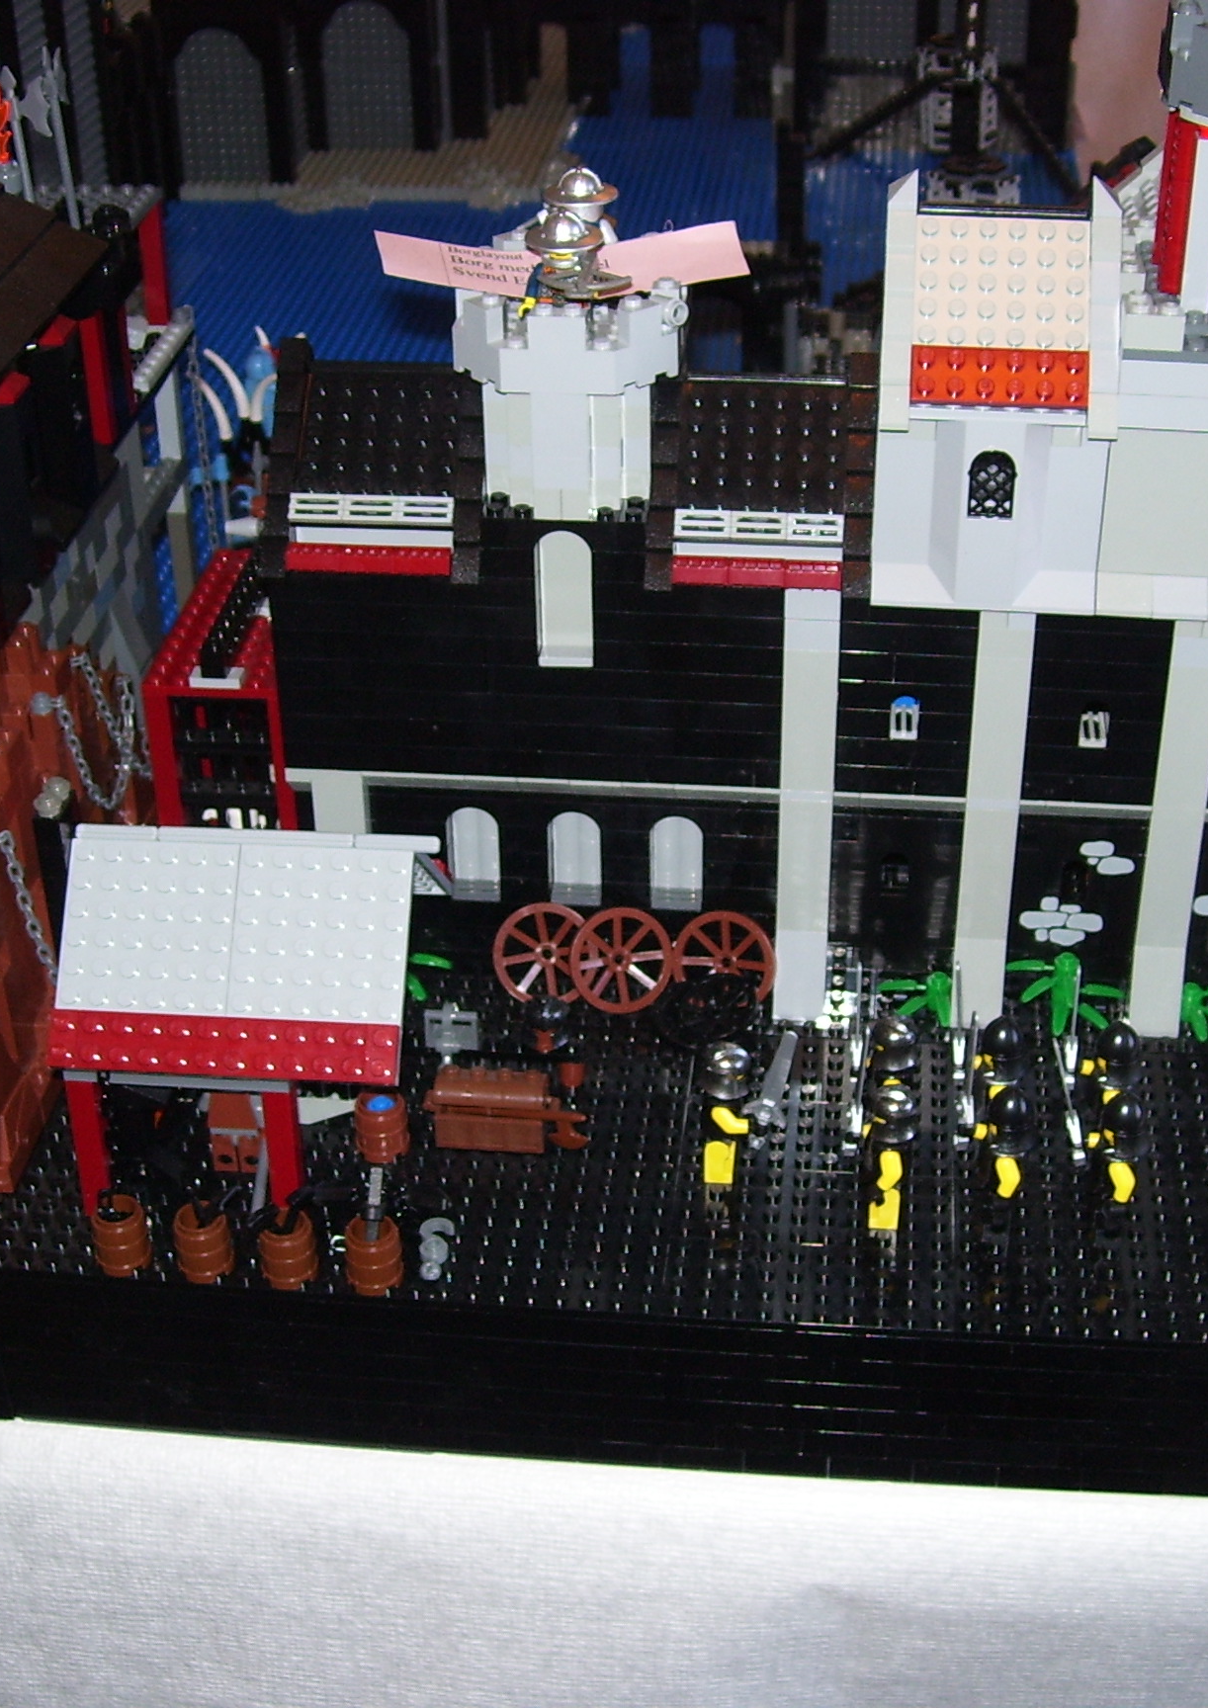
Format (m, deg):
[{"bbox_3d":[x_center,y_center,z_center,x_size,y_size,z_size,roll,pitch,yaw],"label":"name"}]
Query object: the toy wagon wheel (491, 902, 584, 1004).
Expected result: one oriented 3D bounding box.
[{"bbox_3d":[-0.019,0.032,0.759,0.033,0.033,0.007,0,10,2],"label":"toy wagon wheel"}]

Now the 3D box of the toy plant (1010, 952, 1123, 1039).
[{"bbox_3d":[0.145,0.045,0.745,0.038,0.022,0.022,2,33,6],"label":"toy plant"}]

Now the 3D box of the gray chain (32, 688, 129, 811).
[{"bbox_3d":[-0.163,-0.040,0.751,0.012,0.064,0.077,1,33,3],"label":"gray chain"}]

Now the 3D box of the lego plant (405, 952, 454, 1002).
[{"bbox_3d":[-0.061,0.040,0.768,0.024,0.014,0.022,2,33,6],"label":"lego plant"}]

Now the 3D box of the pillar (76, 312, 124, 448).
[{"bbox_3d":[-0.174,-0.164,0.814,0.008,0.048,0.008,2,33,6],"label":"pillar"}]

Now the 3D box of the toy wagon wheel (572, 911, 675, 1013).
[{"bbox_3d":[0.006,0.034,0.756,0.033,0.033,0.007,-1,7,0],"label":"toy wagon wheel"}]

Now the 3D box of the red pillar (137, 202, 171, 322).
[{"bbox_3d":[-0.166,-0.218,0.873,0.008,0.048,0.008,2,33,6],"label":"red pillar"}]

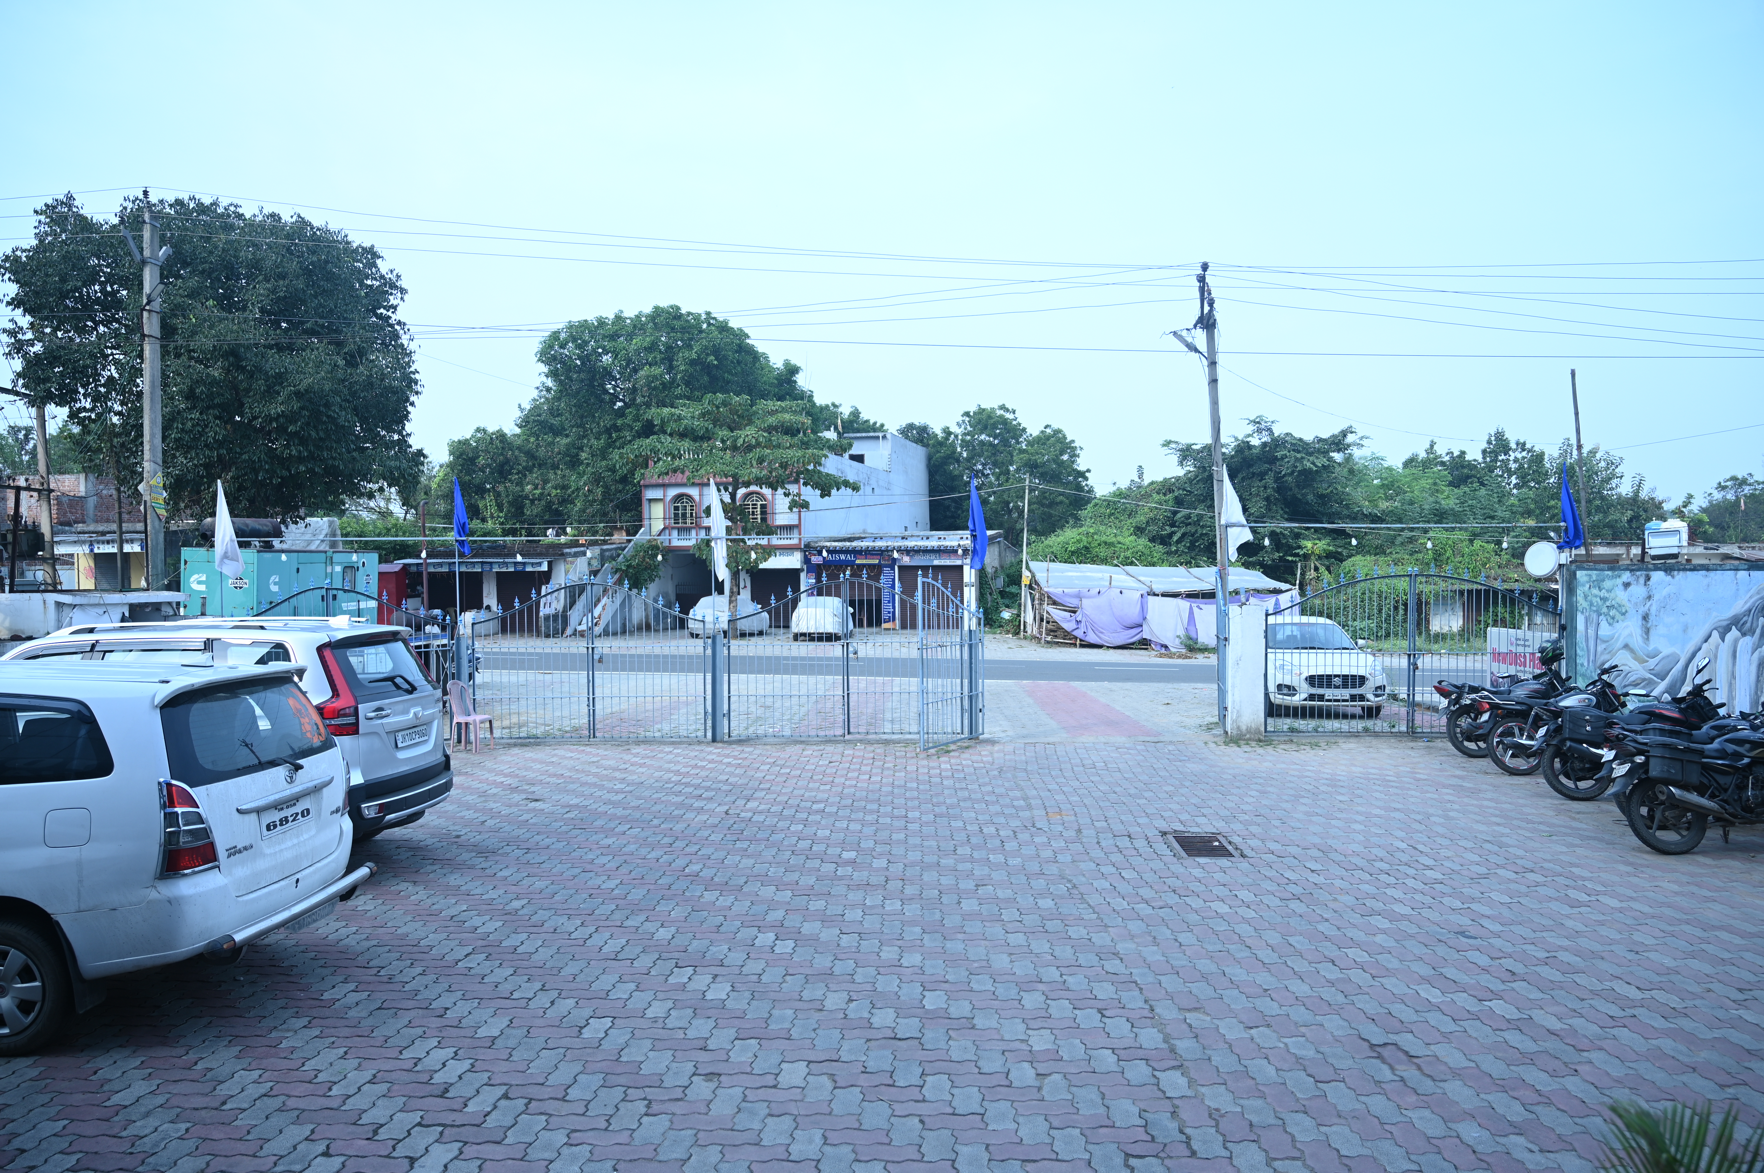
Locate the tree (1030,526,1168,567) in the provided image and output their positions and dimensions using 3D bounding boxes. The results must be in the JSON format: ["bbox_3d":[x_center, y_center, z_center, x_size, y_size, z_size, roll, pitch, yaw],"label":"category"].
[{"bbox_3d":[7.915,-0.236,42.983,5.000,3.800,4.000,-1,0,0],"label":"tree"}]

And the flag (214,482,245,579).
[{"bbox_3d":[-8.191,-0.717,14.737,0.397,1.244,0.200,0,1,0],"label":"flag"}]

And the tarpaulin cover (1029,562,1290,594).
[{"bbox_3d":[7.663,-0.254,32.422,6.582,0.750,3.000,0,1,12],"label":"tarpaulin cover"}]

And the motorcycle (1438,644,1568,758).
[{"bbox_3d":[7.259,1.363,13.286,1.980,1.140,0.720,-1,0,3],"label":"motorcycle"}]

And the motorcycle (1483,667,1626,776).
[{"bbox_3d":[7.166,1.414,12.164,1.980,1.060,0.720,-1,0,3],"label":"motorcycle"}]

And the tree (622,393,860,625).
[{"bbox_3d":[-4.254,-2.079,35.335,7.074,7.270,6.500,0,1,0],"label":"tree"}]

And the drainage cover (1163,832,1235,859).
[{"bbox_3d":[2.520,2.055,9.213,0.410,0.040,0.740,-1,1,5],"label":"drainage cover"}]

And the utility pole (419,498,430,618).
[{"bbox_3d":[-17.088,-0.595,43.977,0.250,5.200,0.180,-1,0,0],"label":"utility pole"}]

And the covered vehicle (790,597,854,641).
[{"bbox_3d":[-2.040,1.079,40.605,1.750,1.490,4.000,-1,0,3],"label":"covered vehicle"}]

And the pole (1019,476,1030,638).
[{"bbox_3d":[4.771,-0.975,39.141,0.130,5.450,0.130,2,0,0],"label":"pole"}]

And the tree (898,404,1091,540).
[{"bbox_3d":[5.659,-3.853,59.953,9.800,10.800,8.500,-1,0,0],"label":"tree"}]

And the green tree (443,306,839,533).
[{"bbox_3d":[-11.977,-5.989,57.932,19.300,15.600,14.500,-1,0,0],"label":"green tree"}]

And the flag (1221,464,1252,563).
[{"bbox_3d":[4.657,-0.967,15.425,0.434,1.266,0.200,0,1,0],"label":"flag"}]

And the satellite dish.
[{"bbox_3d":[8.248,-0.341,14.700,0.170,0.450,0.450,-1,1,-33],"label":"satellite dish"}]

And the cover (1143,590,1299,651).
[{"bbox_3d":[8.842,0.891,30.479,4.126,1.500,0.400,0,1,12],"label":"cover"}]

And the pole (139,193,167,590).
[{"bbox_3d":[-10.203,-1.784,16.474,0.300,7.411,0.300,-1,1,-30],"label":"pole"}]

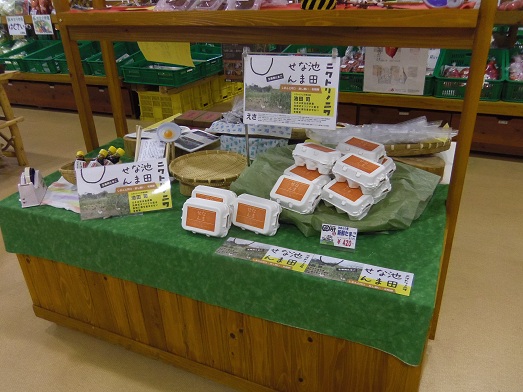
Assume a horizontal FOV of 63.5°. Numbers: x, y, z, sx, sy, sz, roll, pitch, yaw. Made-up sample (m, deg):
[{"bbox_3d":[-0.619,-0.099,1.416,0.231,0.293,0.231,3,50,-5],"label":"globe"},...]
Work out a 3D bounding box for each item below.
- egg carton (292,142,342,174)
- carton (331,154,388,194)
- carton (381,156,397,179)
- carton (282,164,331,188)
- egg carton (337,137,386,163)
[{"bbox_3d":[0.193,-0.130,1.450,0.152,0.068,0.105,22,26,37],"label":"egg carton"},{"bbox_3d":[0.305,-0.070,1.311,0.152,0.068,0.105,29,46,35],"label":"carton"},{"bbox_3d":[0.384,-0.101,1.491,0.152,0.068,0.105,19,37,31],"label":"carton"},{"bbox_3d":[0.152,-0.051,1.456,0.105,0.068,0.152,-30,42,-34],"label":"carton"},{"bbox_3d":[0.338,-0.146,1.436,0.152,0.068,0.105,24,40,33],"label":"egg carton"}]

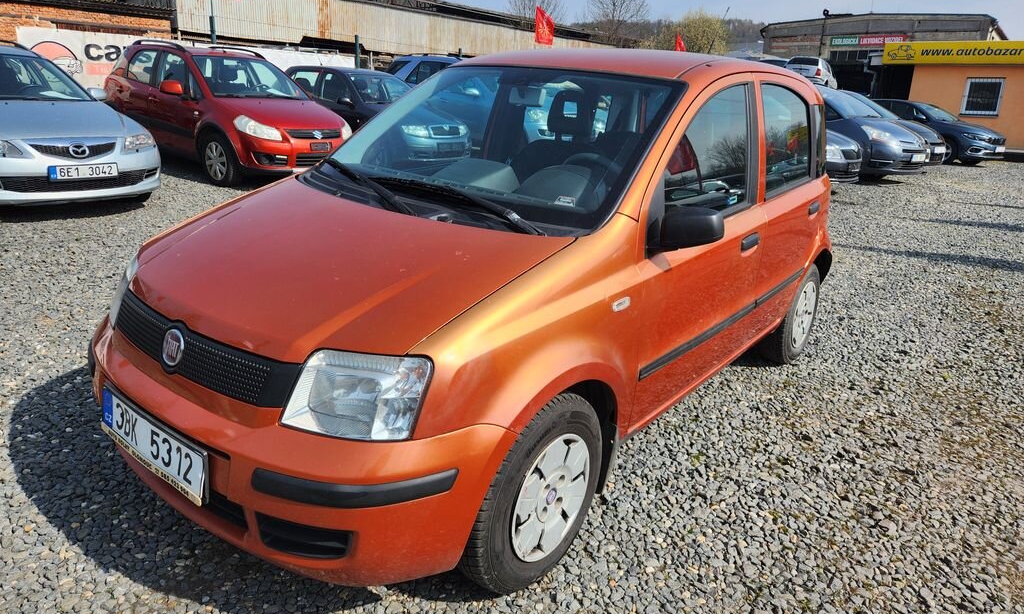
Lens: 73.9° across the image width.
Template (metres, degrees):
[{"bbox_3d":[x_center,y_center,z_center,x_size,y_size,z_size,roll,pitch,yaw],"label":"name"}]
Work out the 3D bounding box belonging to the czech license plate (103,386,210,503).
[{"bbox_3d":[-0.896,0.335,1.688,0.530,0.132,0.025,16,13,36],"label":"czech license plate"}]

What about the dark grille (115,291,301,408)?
[{"bbox_3d":[-0.813,0.093,1.708,0.850,0.150,0.110,16,21,36],"label":"dark grille"}]

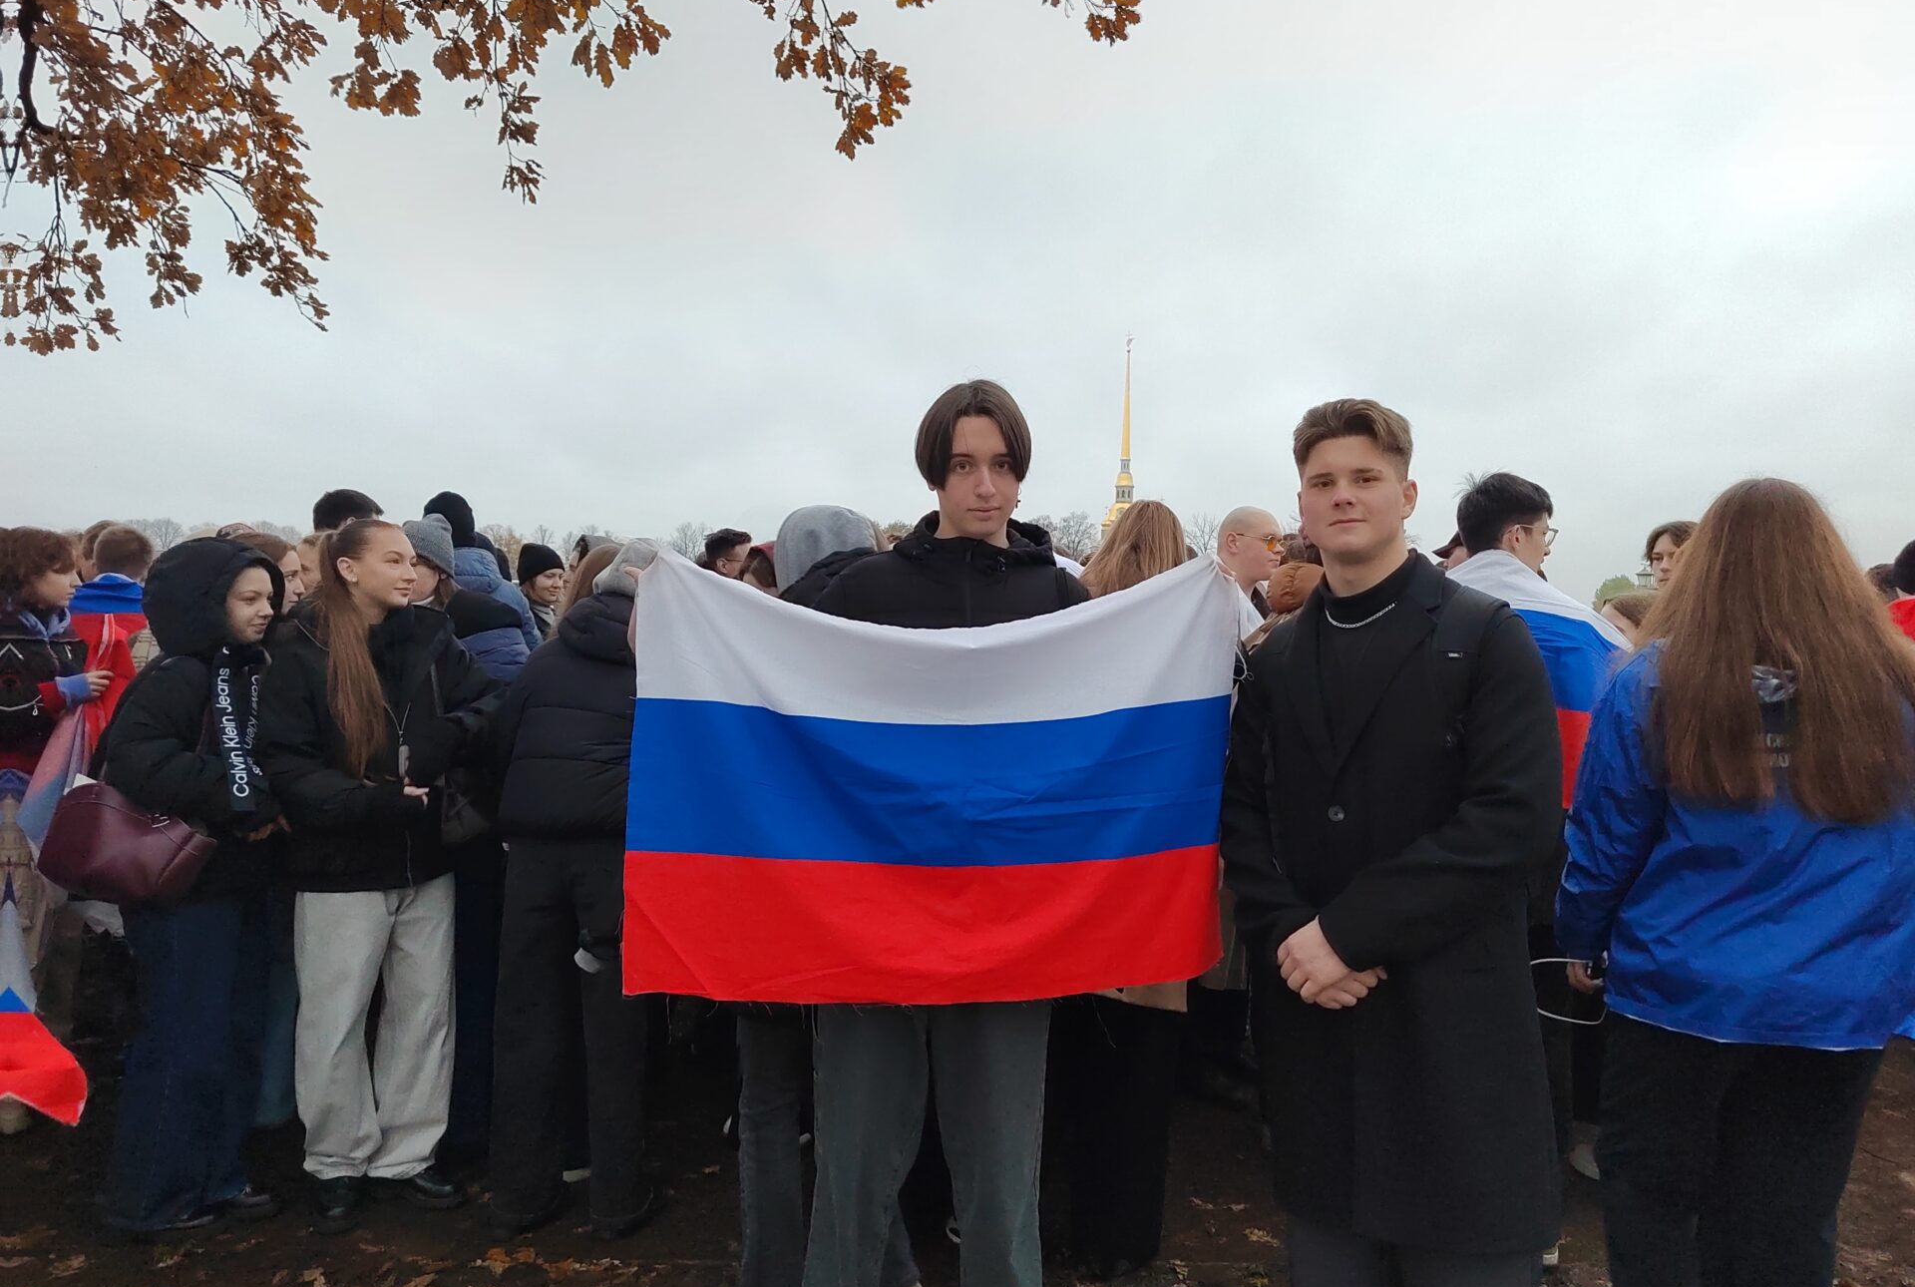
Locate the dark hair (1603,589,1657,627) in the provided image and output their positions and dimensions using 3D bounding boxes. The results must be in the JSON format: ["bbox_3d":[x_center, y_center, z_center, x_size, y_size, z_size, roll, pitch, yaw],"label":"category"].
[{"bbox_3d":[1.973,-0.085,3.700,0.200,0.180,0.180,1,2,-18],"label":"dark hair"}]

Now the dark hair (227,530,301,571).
[{"bbox_3d":[-1.896,-0.209,3.450,0.230,0.260,0.200,2,3,30],"label":"dark hair"}]

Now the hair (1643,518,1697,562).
[{"bbox_3d":[2.504,-0.353,4.450,0.190,0.170,0.200,3,2,43],"label":"hair"}]

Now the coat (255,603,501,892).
[{"bbox_3d":[-1.411,0.241,3.080,0.530,0.690,0.370,0,3,-30],"label":"coat"}]

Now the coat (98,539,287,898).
[{"bbox_3d":[-1.816,0.179,3.020,0.370,0.830,0.430,2,2,16],"label":"coat"}]

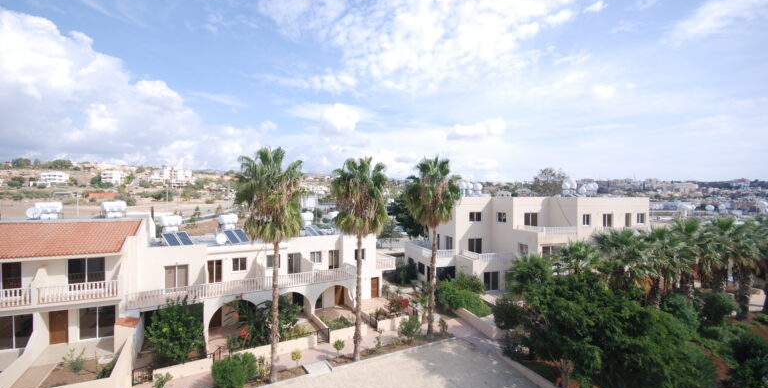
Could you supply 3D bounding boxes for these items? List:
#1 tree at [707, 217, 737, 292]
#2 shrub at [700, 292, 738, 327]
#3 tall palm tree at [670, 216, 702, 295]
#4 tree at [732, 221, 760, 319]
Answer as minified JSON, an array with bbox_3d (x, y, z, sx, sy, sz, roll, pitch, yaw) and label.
[{"bbox_3d":[31.424,6.693,29.718,2.800,8.860,2.800,1,1,0],"label":"tree"},{"bbox_3d":[24.922,8.423,23.800,2.300,2.400,2.200,0,-1,-14],"label":"shrub"},{"bbox_3d":[26.334,5.735,27.800,3.000,7.450,3.000,0,-1,-14],"label":"tall palm tree"},{"bbox_3d":[32.522,6.819,28.874,2.700,8.700,2.700,1,1,0],"label":"tree"}]

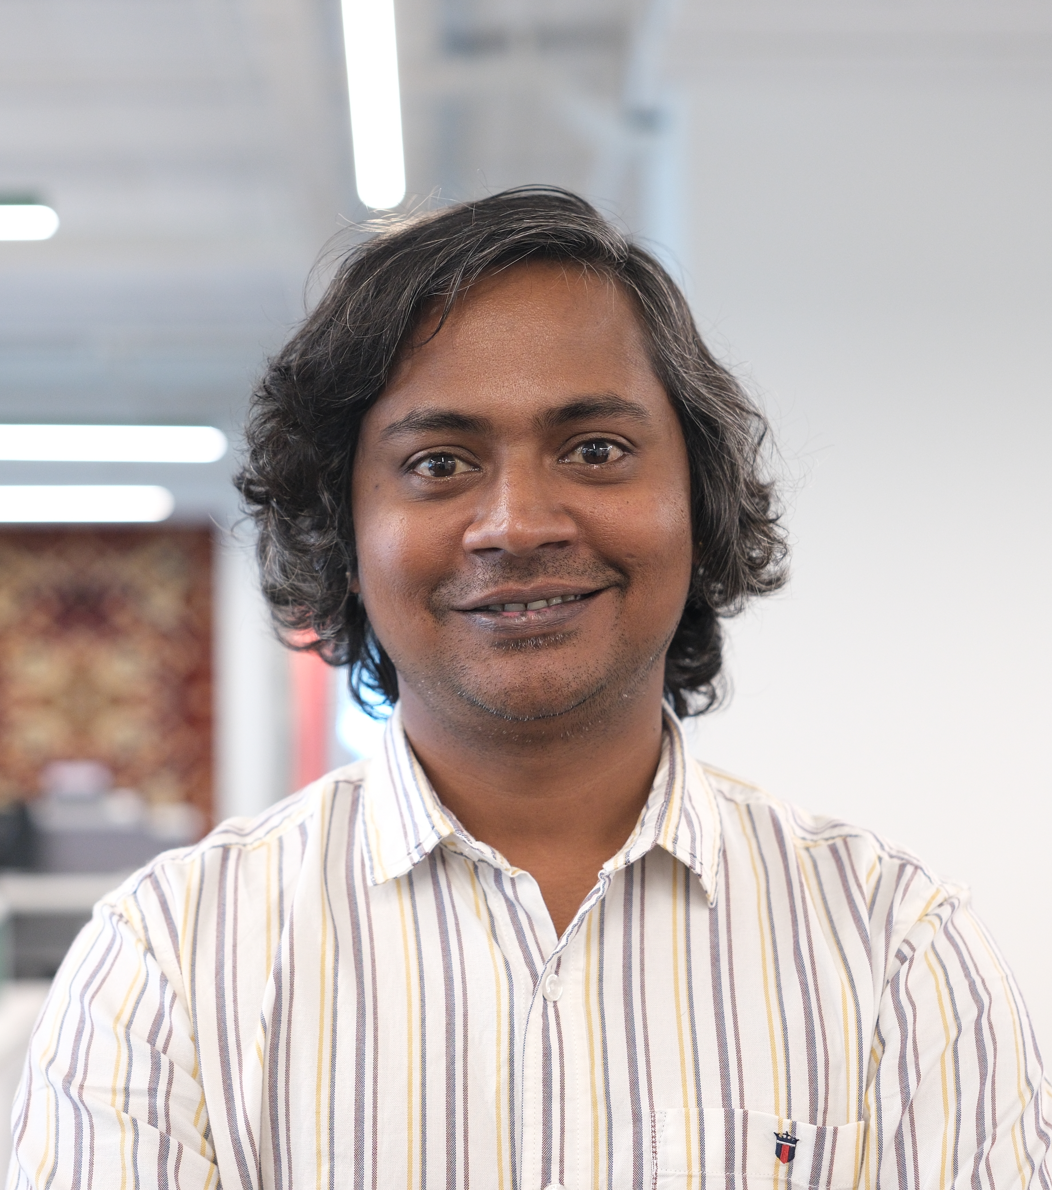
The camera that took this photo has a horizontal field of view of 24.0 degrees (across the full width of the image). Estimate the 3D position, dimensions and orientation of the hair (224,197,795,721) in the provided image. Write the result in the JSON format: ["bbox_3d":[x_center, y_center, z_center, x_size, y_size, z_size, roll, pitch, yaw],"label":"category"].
[{"bbox_3d":[-0.007,-0.064,1.110,0.245,0.240,0.225,-3,-2,0],"label":"hair"}]

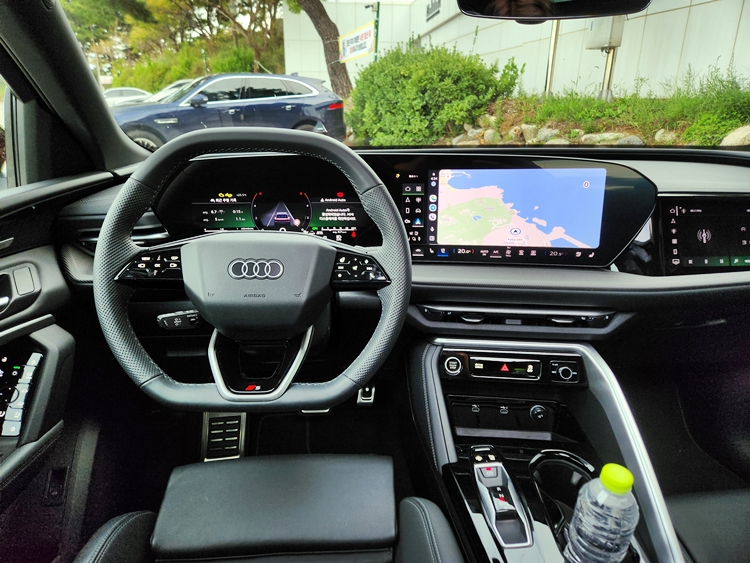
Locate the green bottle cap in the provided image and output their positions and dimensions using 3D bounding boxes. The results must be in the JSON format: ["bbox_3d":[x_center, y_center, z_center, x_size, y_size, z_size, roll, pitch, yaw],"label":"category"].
[{"bbox_3d":[0.251,0.204,0.518,0.030,0.014,0.030,1,19,0],"label":"green bottle cap"}]

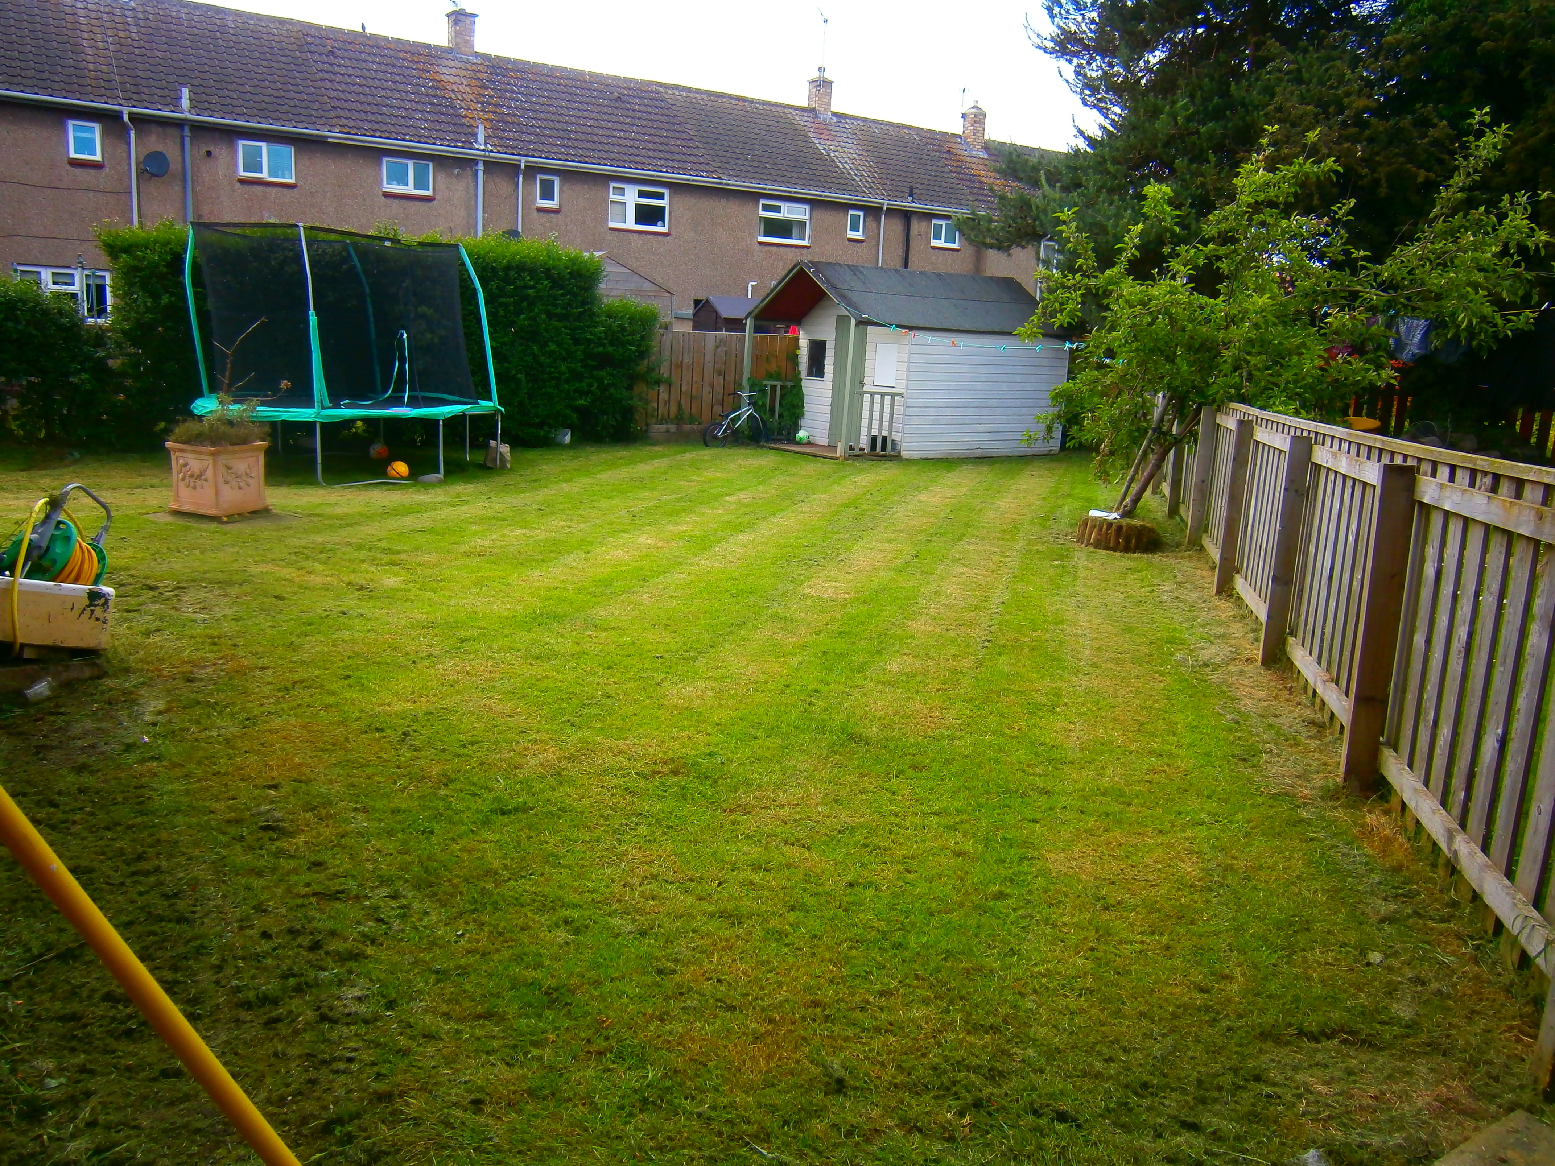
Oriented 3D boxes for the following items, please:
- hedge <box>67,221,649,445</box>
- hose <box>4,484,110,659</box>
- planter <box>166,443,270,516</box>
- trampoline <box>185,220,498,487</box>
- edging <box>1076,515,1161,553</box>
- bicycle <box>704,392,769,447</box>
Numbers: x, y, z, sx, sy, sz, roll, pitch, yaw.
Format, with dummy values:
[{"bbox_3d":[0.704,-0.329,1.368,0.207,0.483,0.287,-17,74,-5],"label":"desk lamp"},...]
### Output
[{"bbox_3d":[-5.177,-3.288,15.821,7.150,2.740,1.500,0,10,-20],"label":"hedge"},{"bbox_3d":[-3.139,-0.055,5.050,0.480,0.700,0.520,-2,11,-30],"label":"hose"},{"bbox_3d":[-4.416,-0.822,9.234,0.513,0.523,0.513,7,10,20],"label":"planter"},{"bbox_3d":[-4.644,-2.543,12.681,3.200,2.560,3.200,0,10,-20],"label":"trampoline"},{"bbox_3d":[2.691,-0.407,9.195,0.680,0.240,0.680,6,10,16],"label":"edging"},{"bbox_3d":[-0.588,-2.413,17.195,1.070,0.830,0.500,-3,11,-32],"label":"bicycle"}]

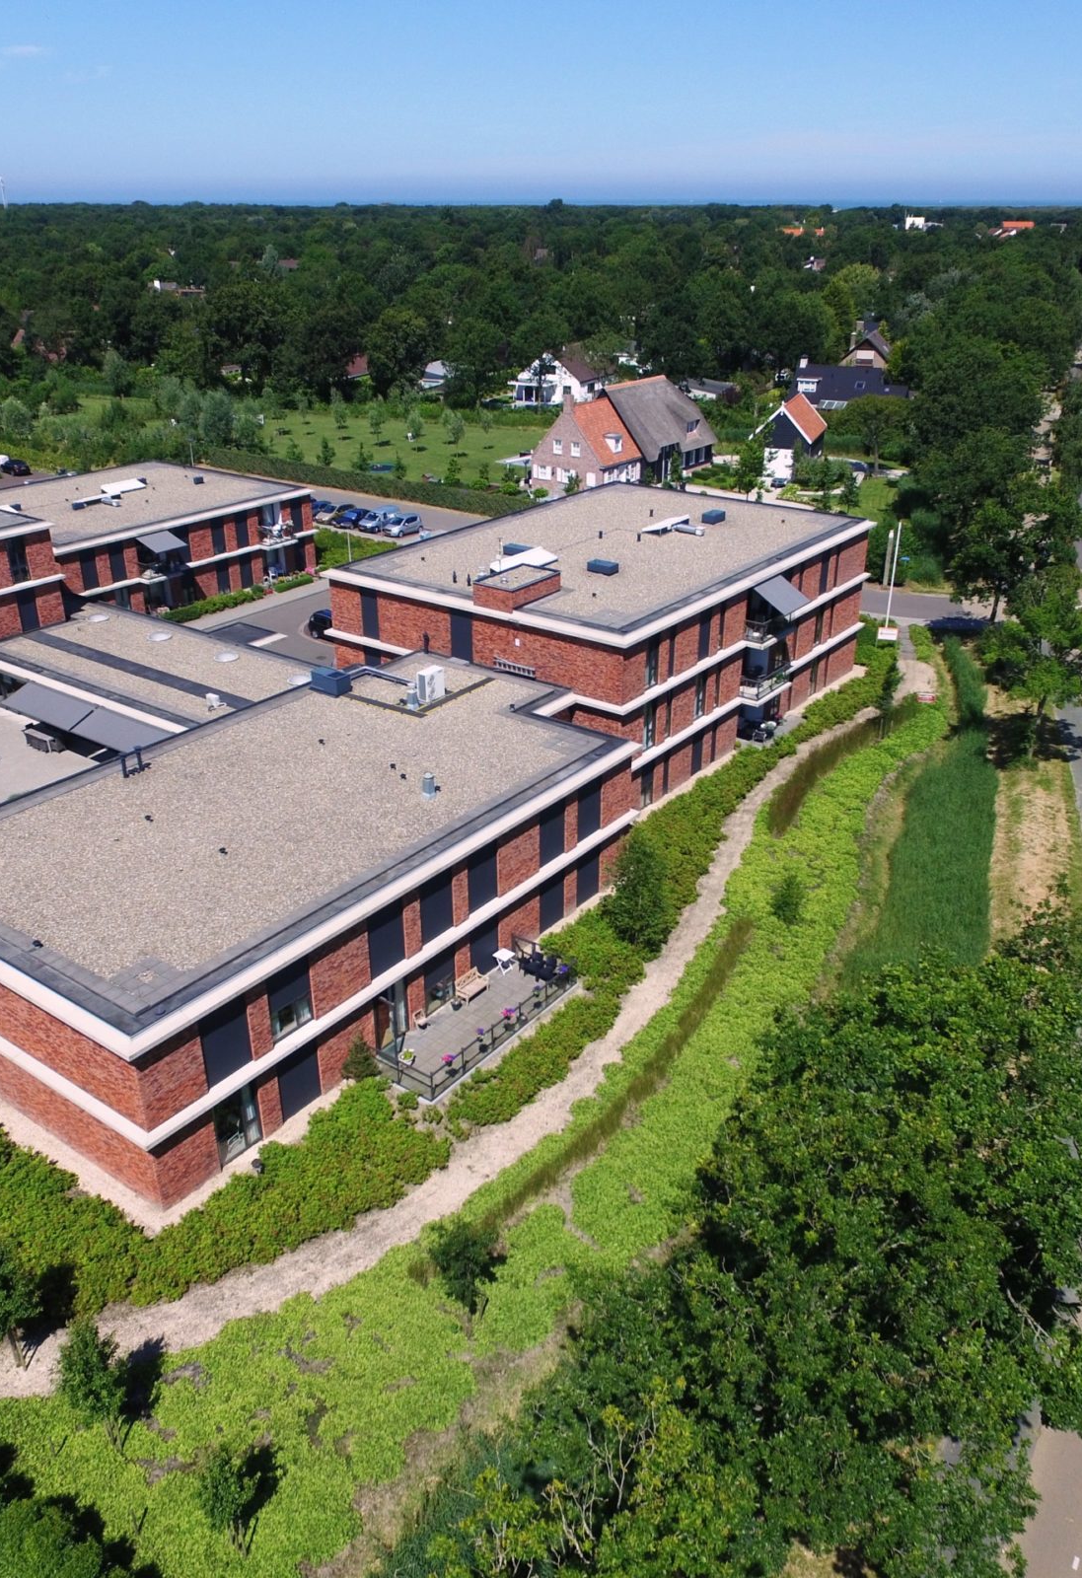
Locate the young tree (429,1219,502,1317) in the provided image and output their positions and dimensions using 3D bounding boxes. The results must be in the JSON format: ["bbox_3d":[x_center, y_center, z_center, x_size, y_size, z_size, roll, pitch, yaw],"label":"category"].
[{"bbox_3d":[-1.914,12.836,31.685,1.950,3.880,1.950,0,26,0],"label":"young tree"}]

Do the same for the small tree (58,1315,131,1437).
[{"bbox_3d":[-10.383,14.103,28.597,1.570,4.290,1.570,0,26,0],"label":"small tree"}]

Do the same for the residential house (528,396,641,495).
[{"bbox_3d":[4.988,-36.072,126.952,8.500,8.900,8.400,16,30,29],"label":"residential house"}]

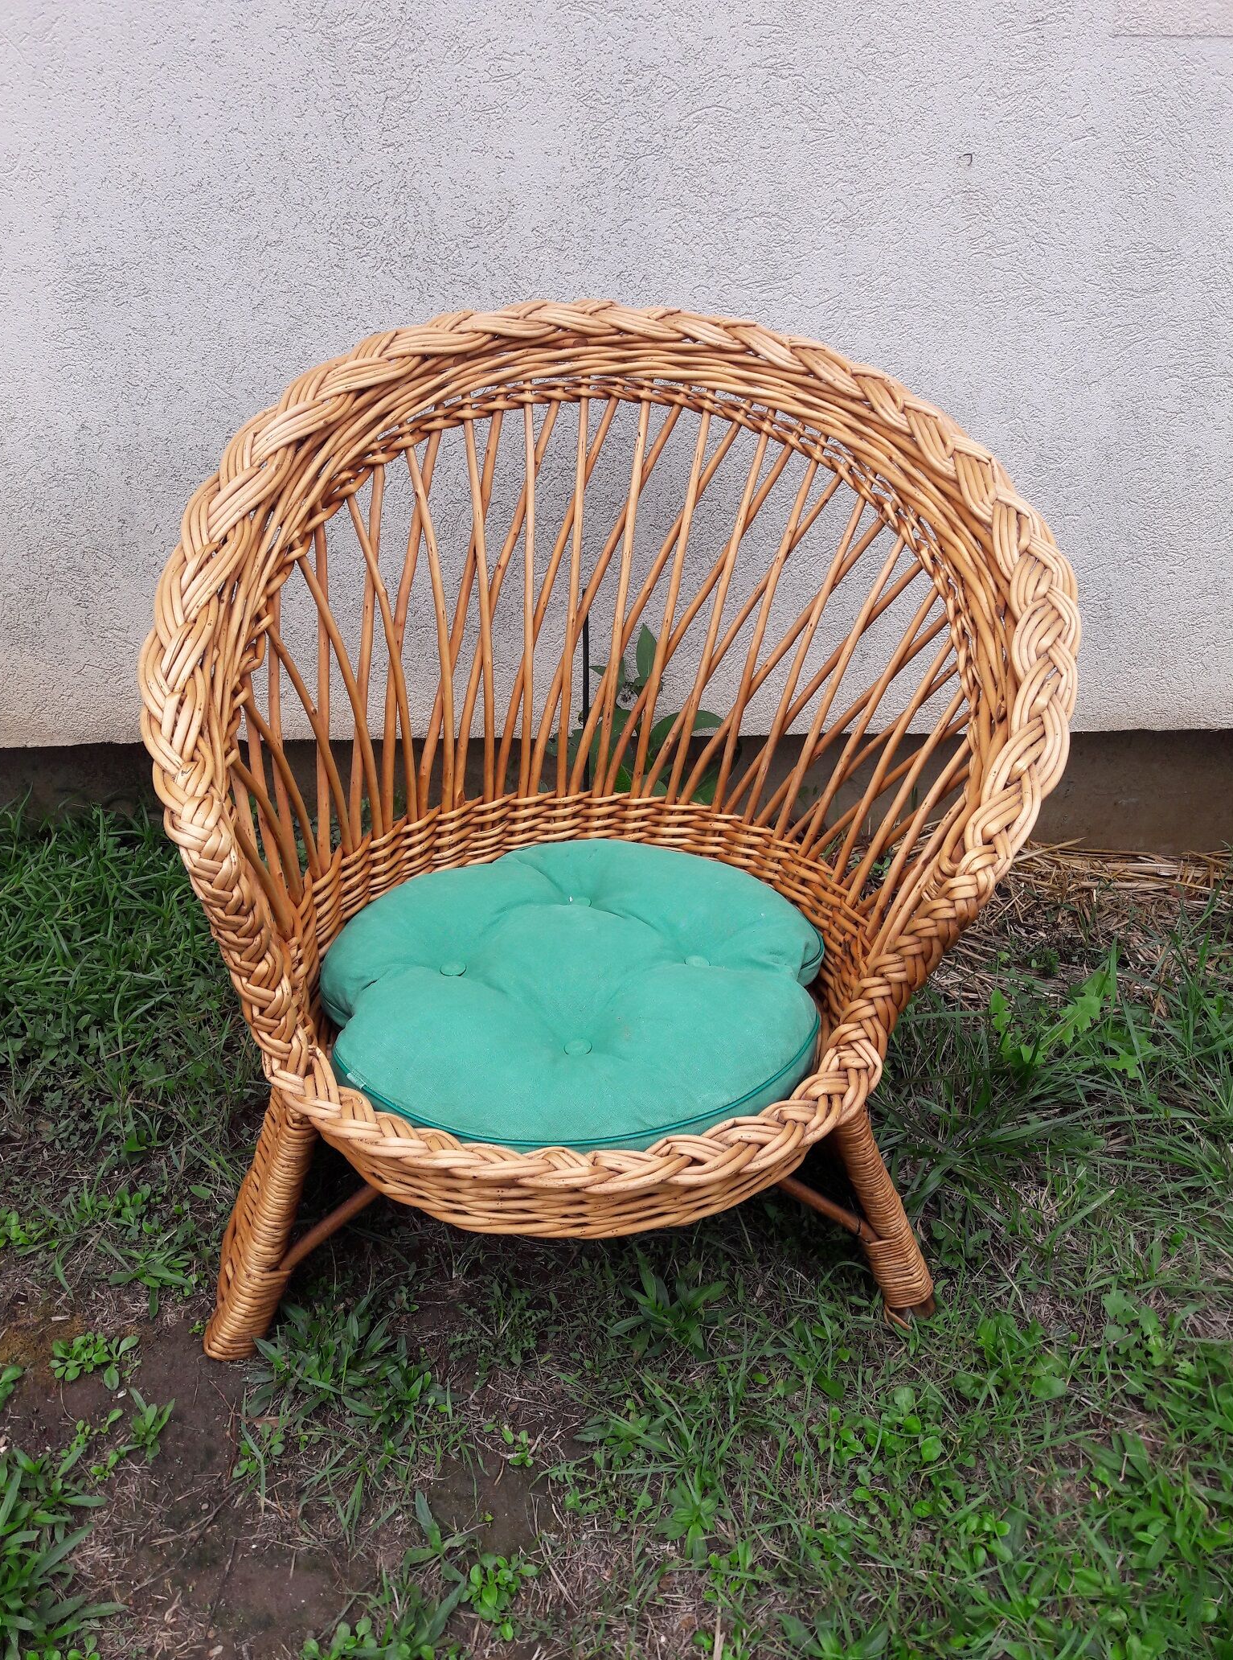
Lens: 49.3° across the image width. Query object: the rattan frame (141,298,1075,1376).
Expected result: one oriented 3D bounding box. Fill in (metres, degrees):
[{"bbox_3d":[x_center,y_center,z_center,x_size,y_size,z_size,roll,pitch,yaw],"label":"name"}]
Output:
[{"bbox_3d":[-0.013,-0.023,1.232,0.808,0.778,0.660,-3,30,-4],"label":"rattan frame"}]

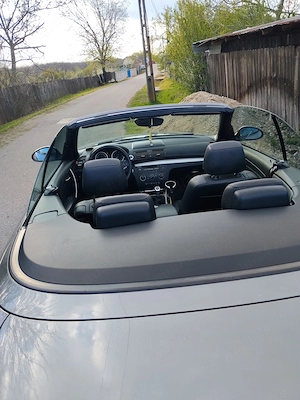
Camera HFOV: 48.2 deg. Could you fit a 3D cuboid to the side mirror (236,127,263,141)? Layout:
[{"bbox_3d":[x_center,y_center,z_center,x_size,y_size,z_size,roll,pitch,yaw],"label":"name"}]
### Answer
[{"bbox_3d":[0.873,-0.581,2.930,0.220,0.130,0.100,-7,21,-4],"label":"side mirror"}]

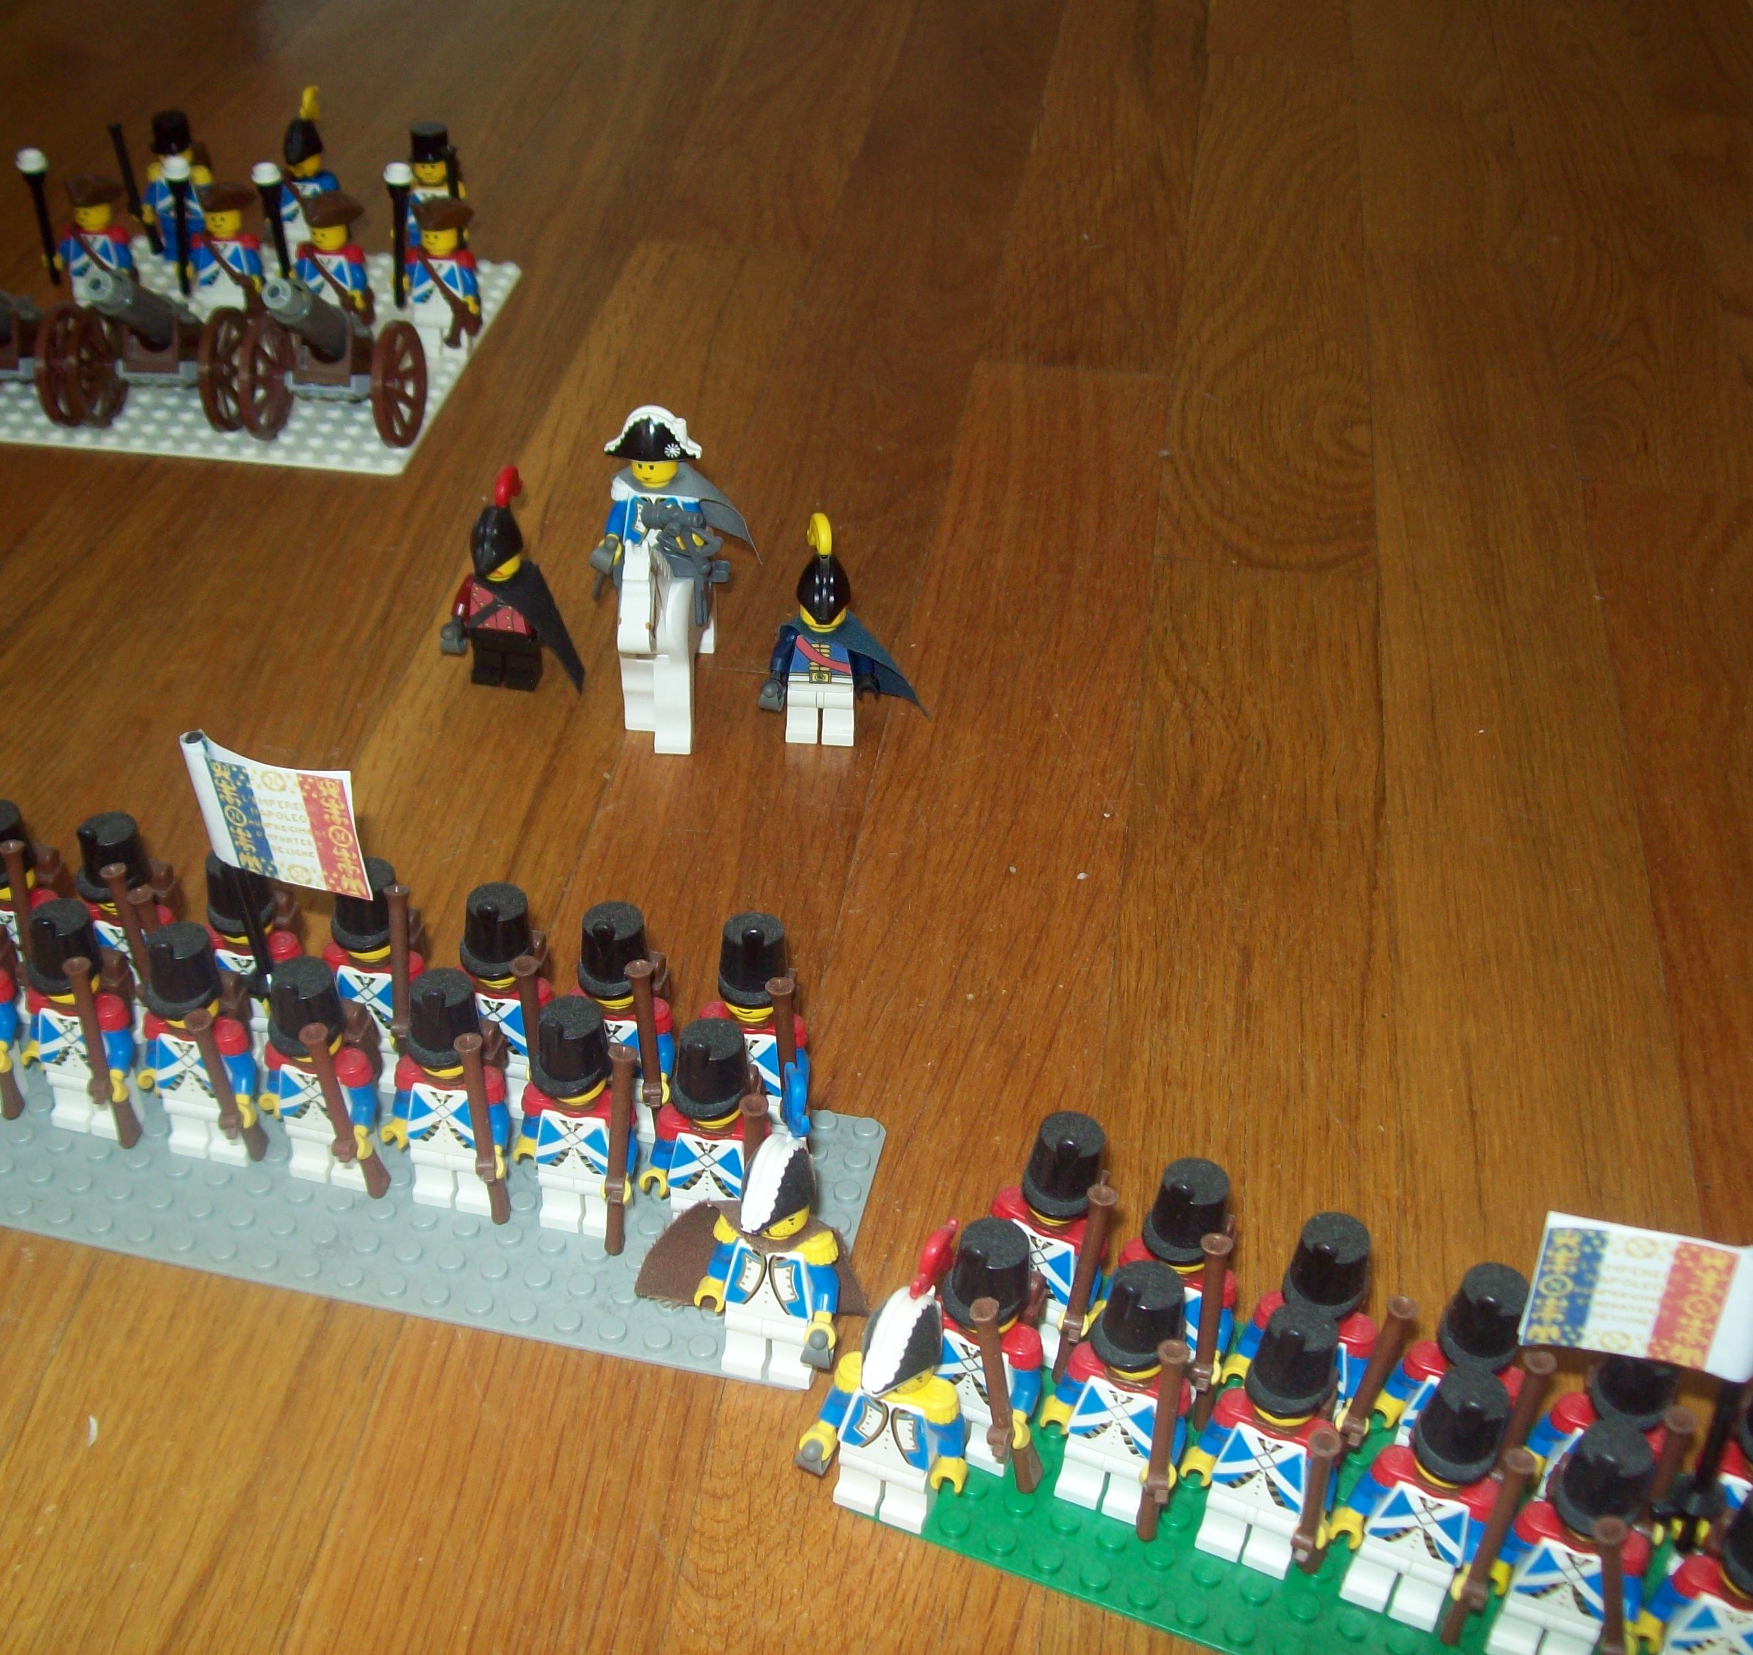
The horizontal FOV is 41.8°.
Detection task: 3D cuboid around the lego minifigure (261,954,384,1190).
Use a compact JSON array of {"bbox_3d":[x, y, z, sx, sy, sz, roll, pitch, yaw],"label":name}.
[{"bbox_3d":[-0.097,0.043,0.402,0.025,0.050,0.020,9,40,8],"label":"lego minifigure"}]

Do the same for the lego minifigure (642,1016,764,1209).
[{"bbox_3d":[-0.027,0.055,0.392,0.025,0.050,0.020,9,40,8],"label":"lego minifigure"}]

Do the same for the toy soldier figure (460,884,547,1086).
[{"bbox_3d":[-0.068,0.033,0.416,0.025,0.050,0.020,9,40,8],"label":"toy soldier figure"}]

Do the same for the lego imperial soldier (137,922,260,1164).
[{"bbox_3d":[-0.120,0.039,0.405,0.025,0.050,0.022,9,40,8],"label":"lego imperial soldier"}]

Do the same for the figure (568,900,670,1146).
[{"bbox_3d":[-0.046,0.036,0.413,0.025,0.050,0.022,9,40,8],"label":"figure"}]

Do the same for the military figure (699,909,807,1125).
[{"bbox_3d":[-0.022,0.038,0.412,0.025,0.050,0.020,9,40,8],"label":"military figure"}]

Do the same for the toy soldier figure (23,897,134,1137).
[{"bbox_3d":[-0.142,0.035,0.409,0.025,0.050,0.022,9,40,8],"label":"toy soldier figure"}]

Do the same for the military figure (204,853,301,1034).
[{"bbox_3d":[-0.115,0.025,0.423,0.025,0.050,0.022,9,40,8],"label":"military figure"}]

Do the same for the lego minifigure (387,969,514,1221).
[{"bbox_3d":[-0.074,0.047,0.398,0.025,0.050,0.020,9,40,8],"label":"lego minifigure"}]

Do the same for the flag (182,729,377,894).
[{"bbox_3d":[-0.100,-0.001,0.381,0.031,0.027,0.008,12,40,12],"label":"flag"}]

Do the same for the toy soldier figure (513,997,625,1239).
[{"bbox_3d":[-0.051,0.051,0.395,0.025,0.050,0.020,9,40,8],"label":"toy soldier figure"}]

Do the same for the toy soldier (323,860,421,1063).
[{"bbox_3d":[-0.092,0.028,0.419,0.025,0.050,0.022,9,40,8],"label":"toy soldier"}]

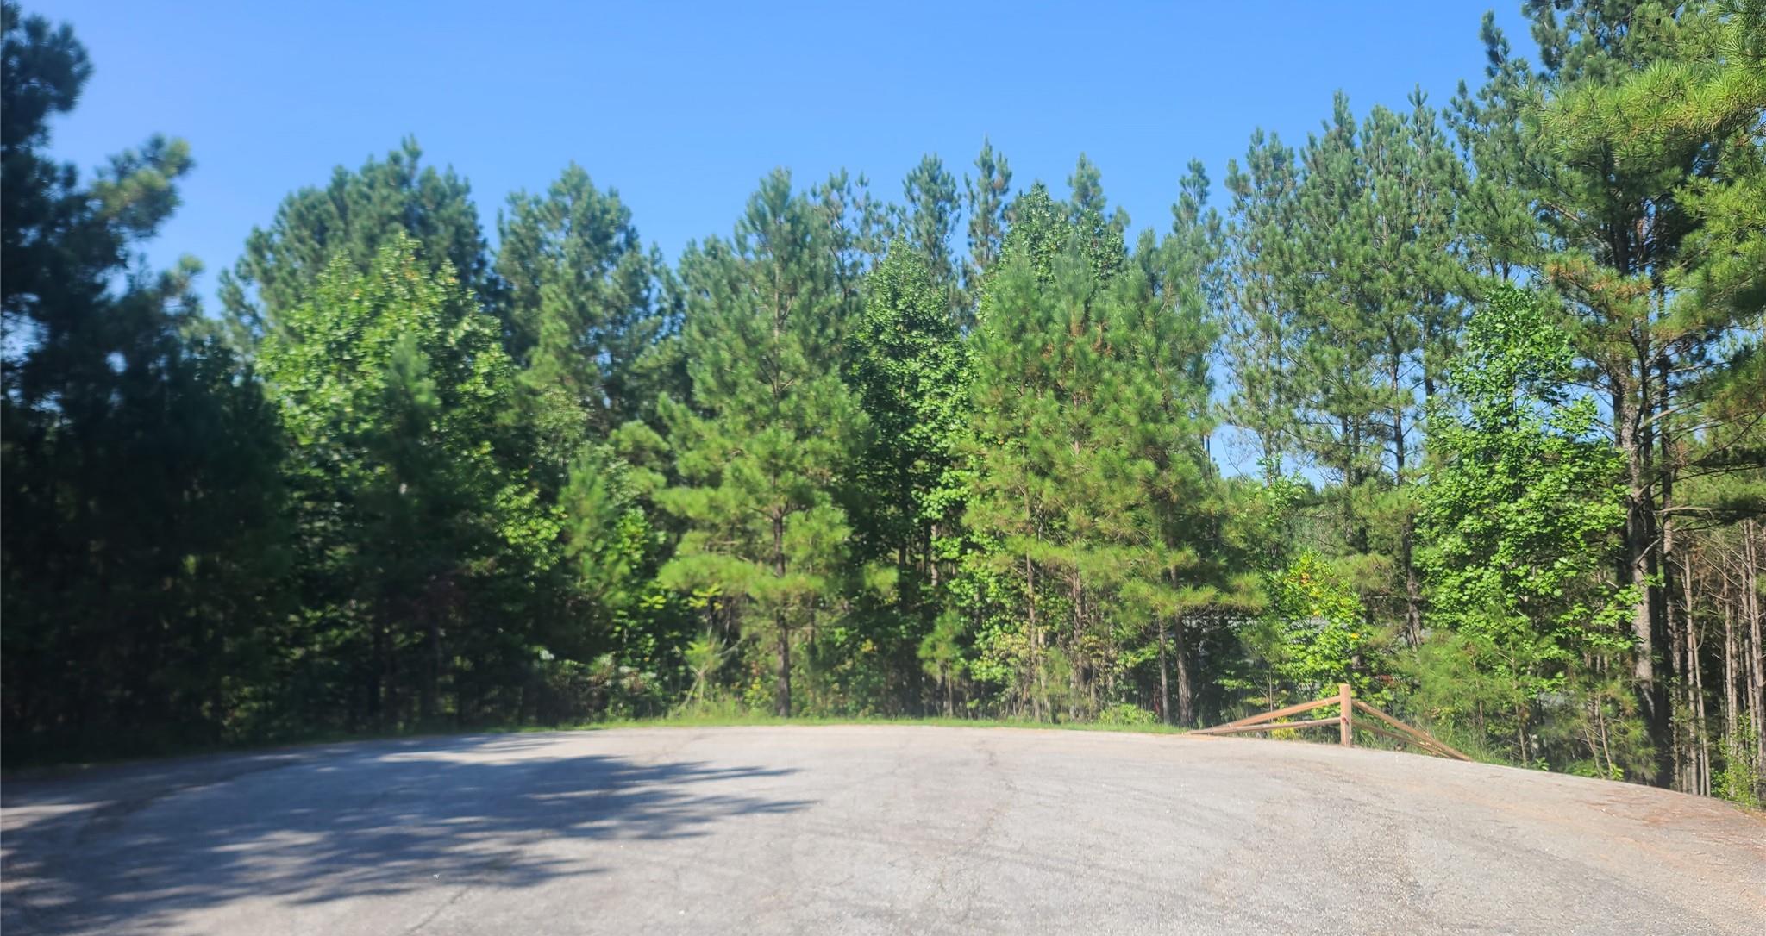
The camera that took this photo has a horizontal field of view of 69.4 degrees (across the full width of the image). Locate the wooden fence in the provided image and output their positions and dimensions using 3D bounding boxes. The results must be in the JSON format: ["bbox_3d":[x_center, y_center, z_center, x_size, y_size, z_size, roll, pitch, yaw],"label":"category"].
[{"bbox_3d":[6.429,3.569,18.406,0.700,0.920,4.750,4,-9,-31],"label":"wooden fence"}]

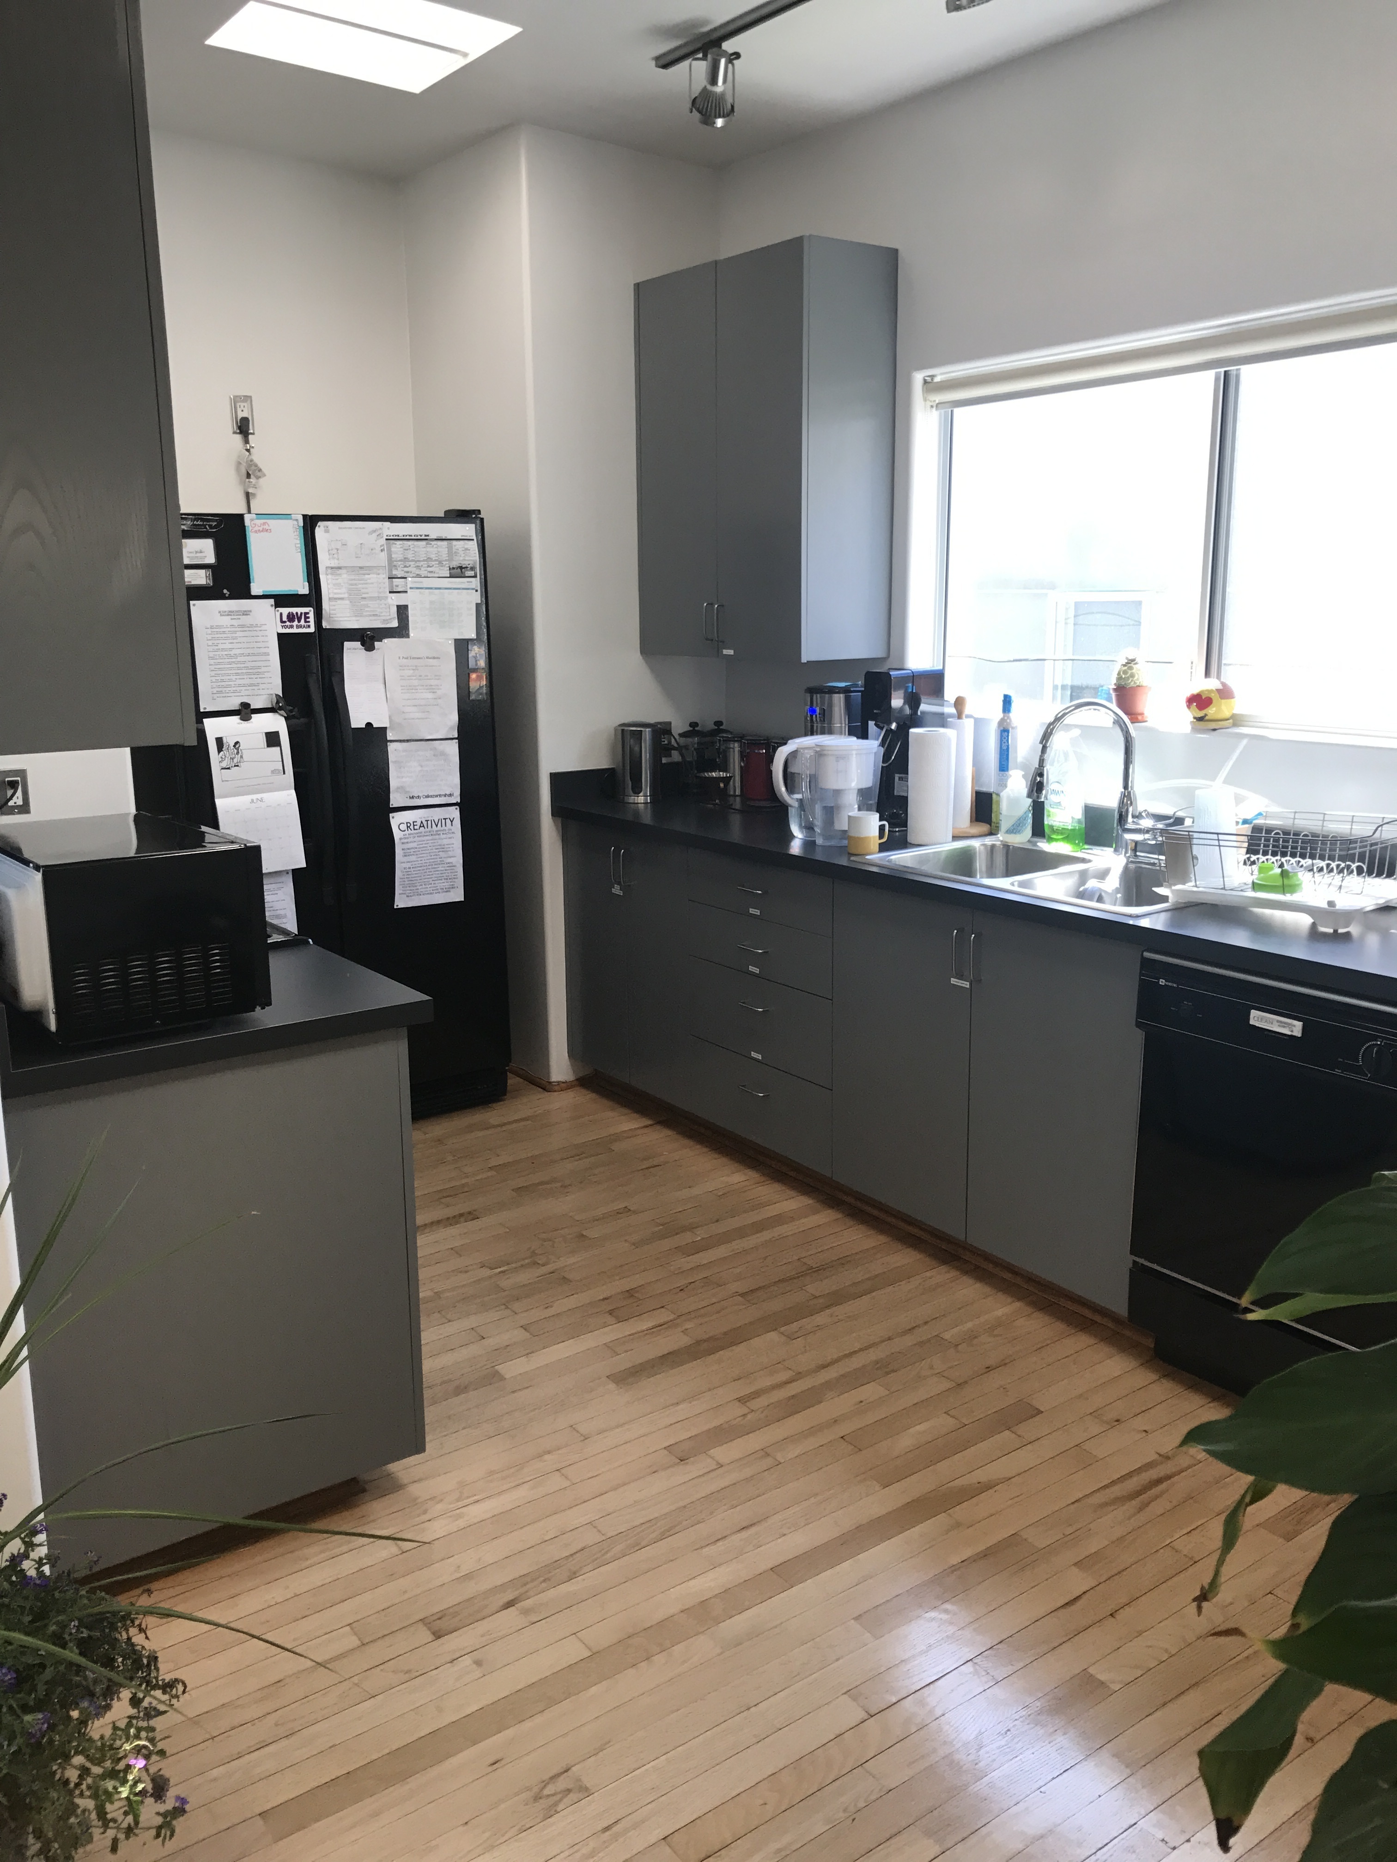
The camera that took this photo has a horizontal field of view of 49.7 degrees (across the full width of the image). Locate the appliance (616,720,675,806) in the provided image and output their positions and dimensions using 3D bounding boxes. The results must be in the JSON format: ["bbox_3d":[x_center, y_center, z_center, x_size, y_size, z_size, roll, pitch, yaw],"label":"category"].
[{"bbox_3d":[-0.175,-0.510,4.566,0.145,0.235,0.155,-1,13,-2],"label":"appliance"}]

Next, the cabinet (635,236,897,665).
[{"bbox_3d":[0.176,-1.331,4.330,0.321,1.068,0.782,-9,15,-34],"label":"cabinet"}]

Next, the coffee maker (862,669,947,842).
[{"bbox_3d":[0.551,-0.479,3.997,0.210,0.410,0.118,-9,15,-34],"label":"coffee maker"}]

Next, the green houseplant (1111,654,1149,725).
[{"bbox_3d":[1.073,-0.605,3.737,0.088,0.172,0.088,-9,15,-34],"label":"green houseplant"}]

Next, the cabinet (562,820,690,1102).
[{"bbox_3d":[0.037,0.041,4.583,0.626,0.778,0.671,-9,15,-34],"label":"cabinet"}]

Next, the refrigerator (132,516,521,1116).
[{"bbox_3d":[-1.159,-0.322,4.468,0.915,1.755,0.735,-9,15,-34],"label":"refrigerator"}]

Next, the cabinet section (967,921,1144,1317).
[{"bbox_3d":[0.969,0.333,3.339,0.590,0.772,0.455,-9,15,-35],"label":"cabinet section"}]

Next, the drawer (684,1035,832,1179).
[{"bbox_3d":[0.337,0.428,4.128,0.480,0.232,0.615,-9,15,-34],"label":"drawer"}]

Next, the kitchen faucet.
[{"bbox_3d":[0.899,-0.337,3.389,0.280,0.370,0.110,-5,13,-21],"label":"kitchen faucet"}]

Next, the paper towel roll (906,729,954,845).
[{"bbox_3d":[0.583,-0.362,3.772,0.113,0.280,0.113,0,13,0],"label":"paper towel roll"}]

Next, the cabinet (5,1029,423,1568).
[{"bbox_3d":[-0.814,0.539,2.409,0.585,0.805,0.455,-9,15,-34],"label":"cabinet"}]

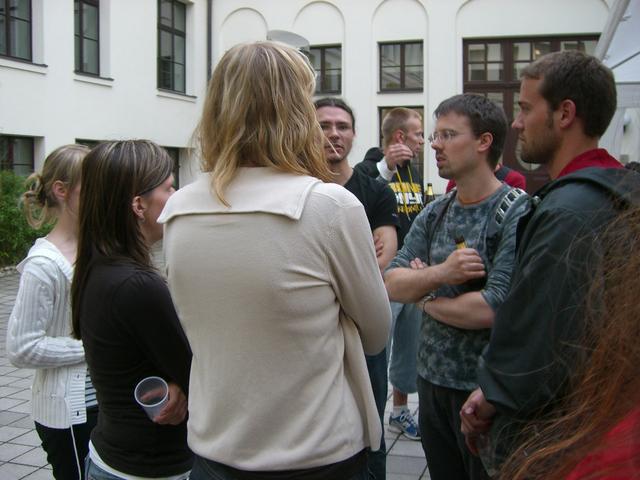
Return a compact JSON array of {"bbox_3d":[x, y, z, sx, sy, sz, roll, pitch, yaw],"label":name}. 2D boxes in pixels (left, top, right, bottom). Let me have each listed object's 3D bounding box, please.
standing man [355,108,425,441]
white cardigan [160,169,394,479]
[{"bbox_3d":[0.430,0.165,3.780,0.520,1.740,0.400,-4,6,-38],"label":"standing man"},{"bbox_3d":[-0.090,0.150,1.480,0.460,0.600,0.350,2,5,24],"label":"white cardigan"}]

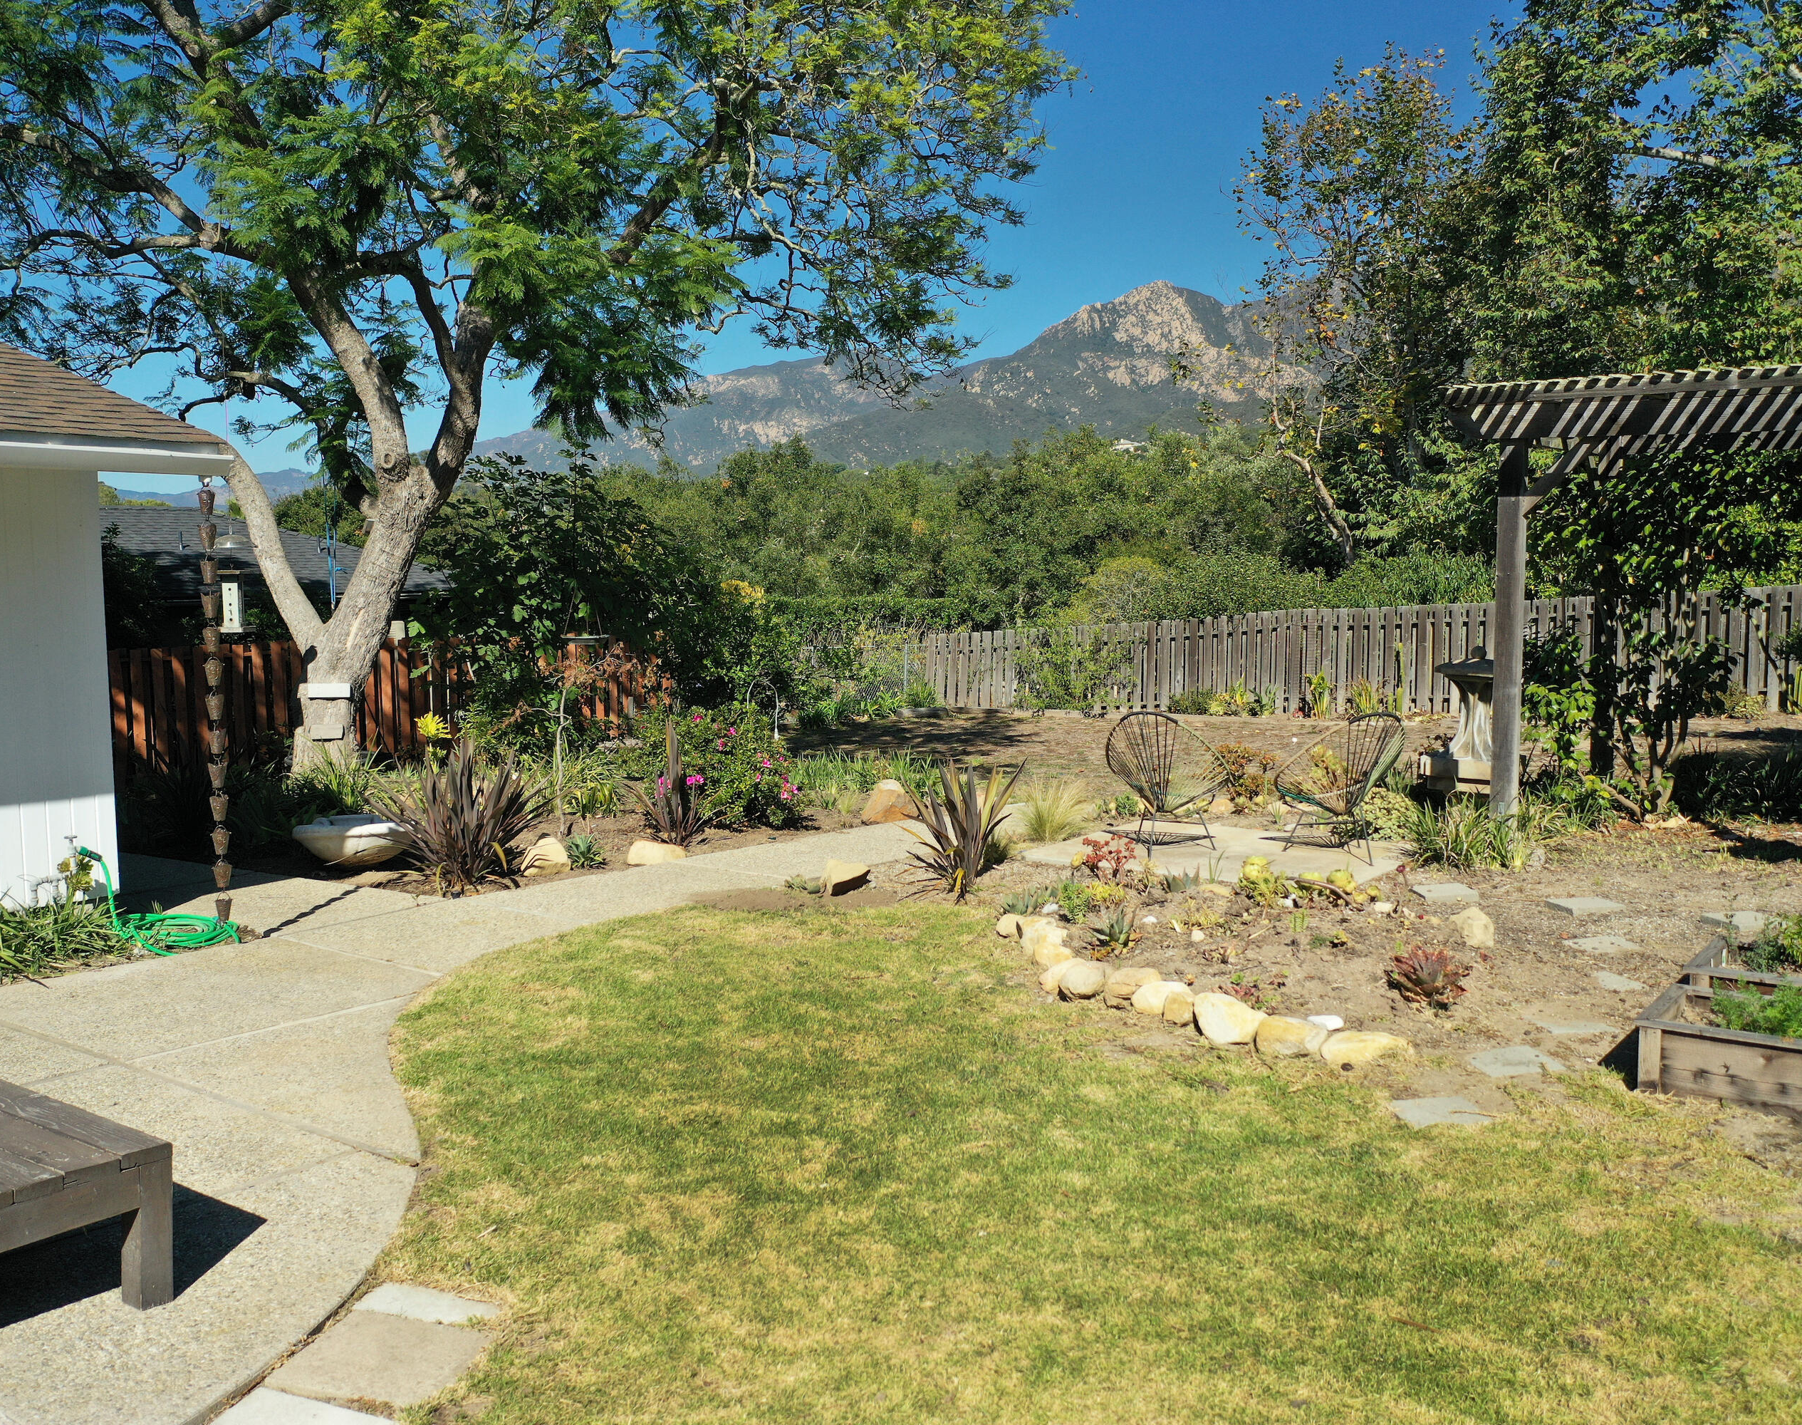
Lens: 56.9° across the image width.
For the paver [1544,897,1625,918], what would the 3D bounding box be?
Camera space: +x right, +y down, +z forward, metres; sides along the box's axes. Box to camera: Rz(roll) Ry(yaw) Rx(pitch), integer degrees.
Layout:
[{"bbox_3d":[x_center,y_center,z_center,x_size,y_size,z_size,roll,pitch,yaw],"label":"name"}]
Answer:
[{"bbox_3d":[3.660,1.044,8.899,0.340,0.040,0.320,-1,5,-10],"label":"paver"}]

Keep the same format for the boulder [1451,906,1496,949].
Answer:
[{"bbox_3d":[2.811,1.057,8.164,0.210,0.170,0.190,0,5,0],"label":"boulder"}]

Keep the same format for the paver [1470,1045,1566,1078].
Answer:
[{"bbox_3d":[2.289,1.330,6.245,0.335,0.040,0.325,-1,5,-10],"label":"paver"}]

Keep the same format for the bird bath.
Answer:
[{"bbox_3d":[4.509,0.087,12.982,0.660,1.180,0.660,4,7,37],"label":"bird bath"}]

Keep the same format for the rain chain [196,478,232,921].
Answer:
[{"bbox_3d":[-3.501,-0.022,8.481,0.095,2.280,0.095,-2,6,-22],"label":"rain chain"}]

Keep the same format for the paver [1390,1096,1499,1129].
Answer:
[{"bbox_3d":[1.843,1.386,5.681,0.320,0.040,0.290,-1,5,-10],"label":"paver"}]

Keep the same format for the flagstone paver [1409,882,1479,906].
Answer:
[{"bbox_3d":[3.026,1.013,9.269,0.335,0.040,0.325,-1,5,-8],"label":"flagstone paver"}]

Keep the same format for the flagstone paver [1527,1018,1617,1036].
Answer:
[{"bbox_3d":[2.713,1.280,6.759,0.330,0.040,0.280,-1,5,-10],"label":"flagstone paver"}]

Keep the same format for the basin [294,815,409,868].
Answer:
[{"bbox_3d":[-3.442,0.814,10.418,0.740,0.260,0.680,-2,6,-18],"label":"basin"}]

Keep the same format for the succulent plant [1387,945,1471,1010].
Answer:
[{"bbox_3d":[2.267,1.109,7.132,0.360,0.230,0.350,1,6,18],"label":"succulent plant"}]

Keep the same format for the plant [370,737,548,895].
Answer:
[{"bbox_3d":[-2.571,0.603,9.819,1.000,0.850,0.950,0,5,0],"label":"plant"}]

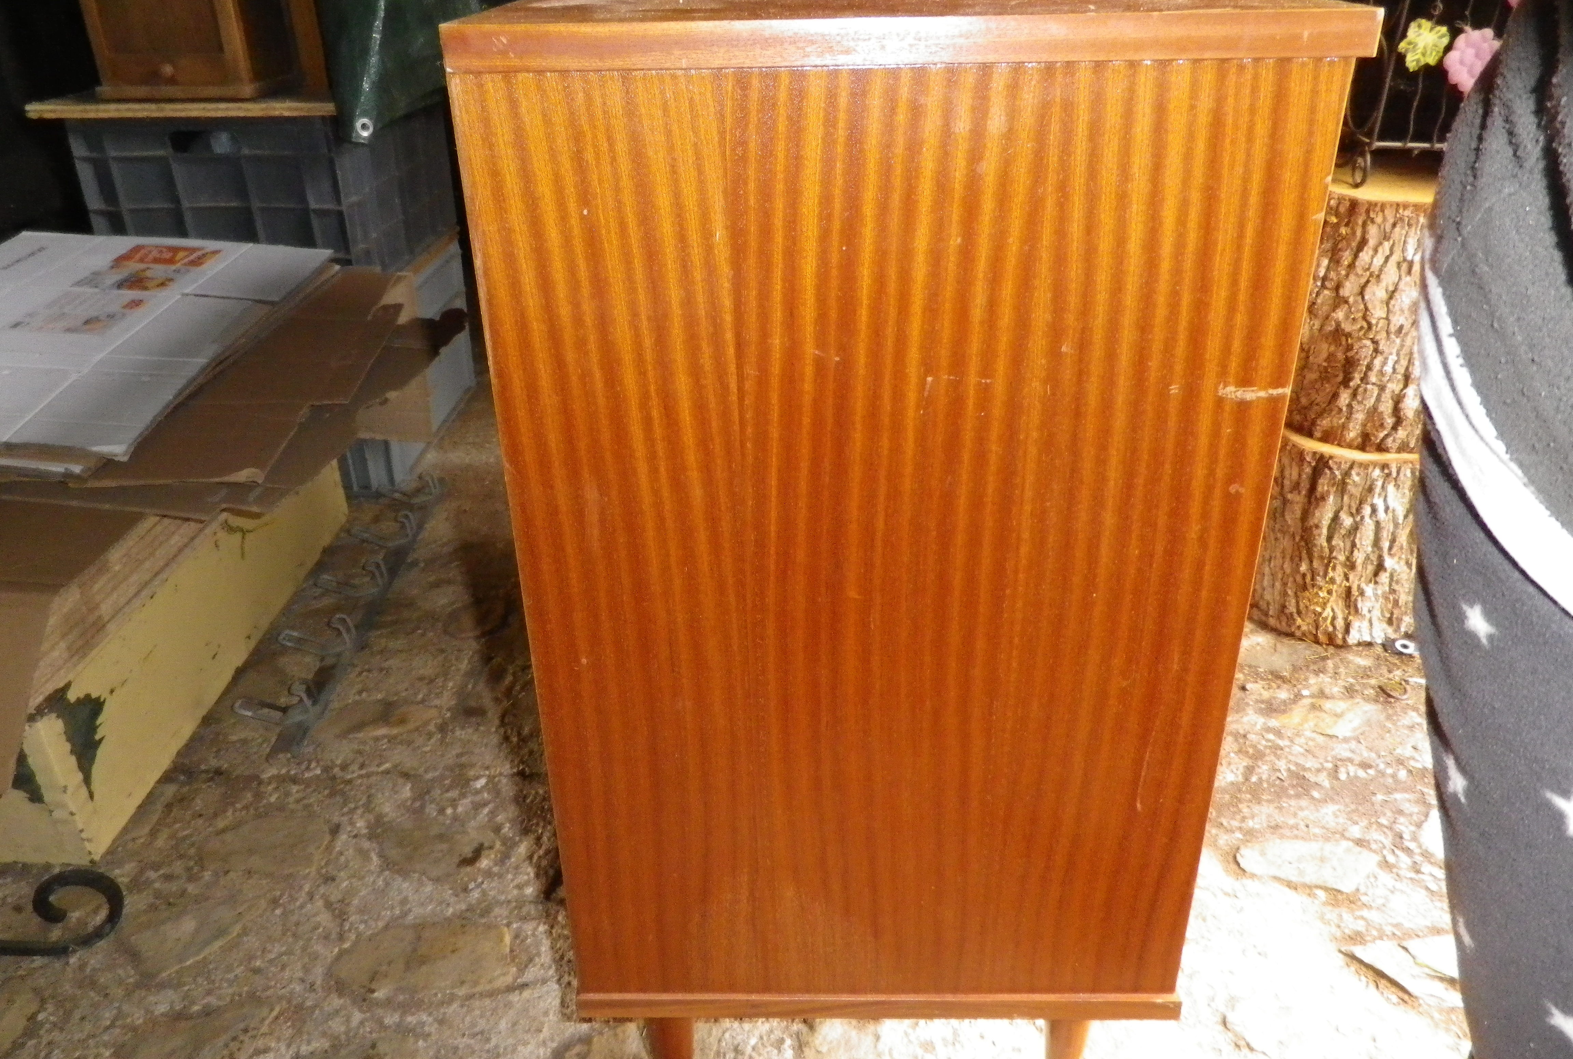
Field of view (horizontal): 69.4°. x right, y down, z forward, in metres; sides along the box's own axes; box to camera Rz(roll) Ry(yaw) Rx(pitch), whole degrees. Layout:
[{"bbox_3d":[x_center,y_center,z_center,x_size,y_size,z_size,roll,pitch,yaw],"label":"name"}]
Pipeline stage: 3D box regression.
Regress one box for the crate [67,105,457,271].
[{"bbox_3d":[-0.888,-0.627,2.040,0.400,0.277,0.595,0,26,0],"label":"crate"}]

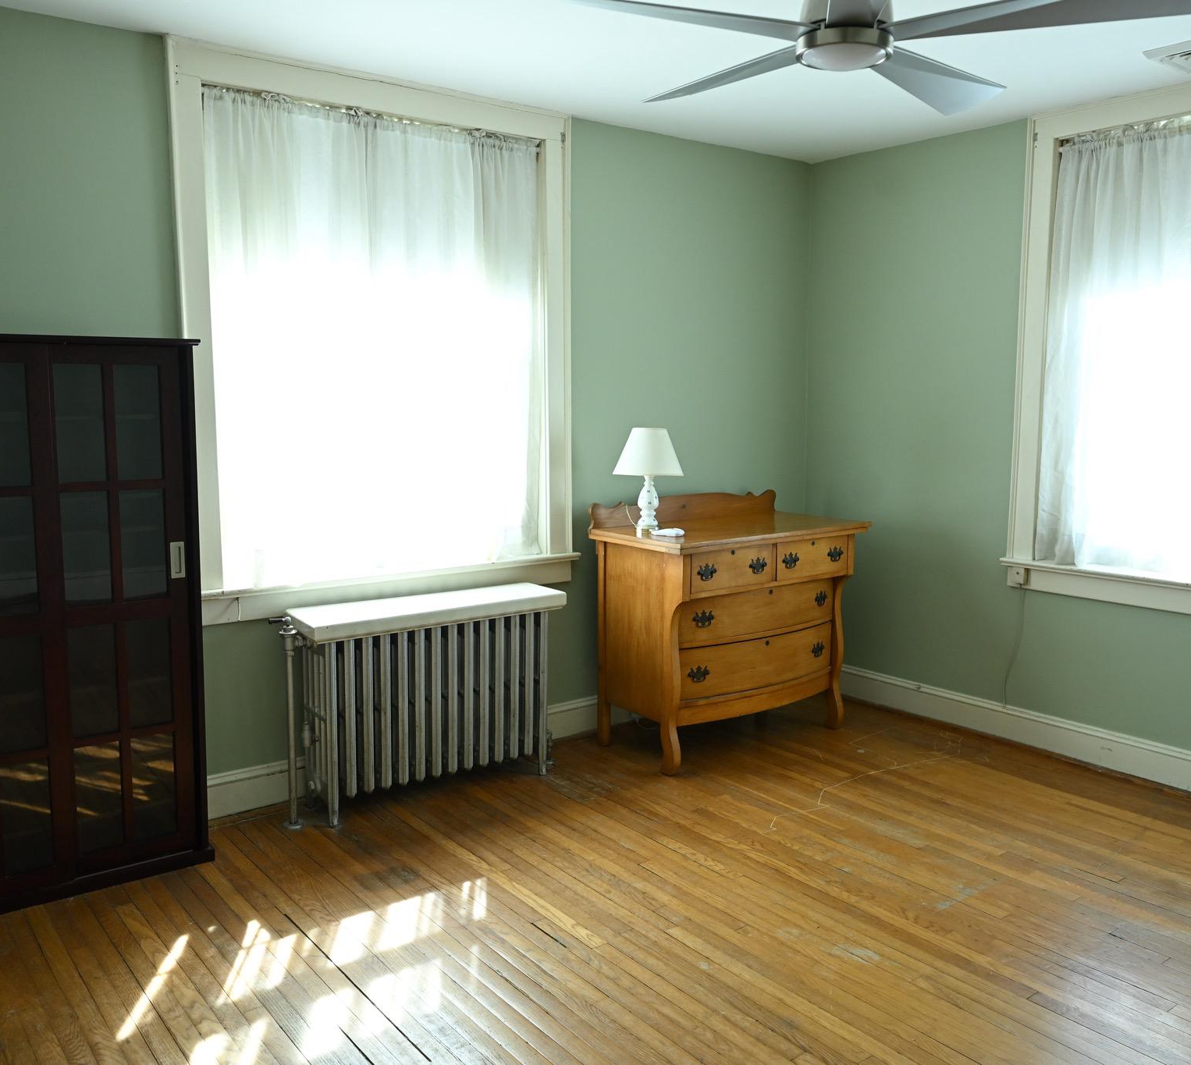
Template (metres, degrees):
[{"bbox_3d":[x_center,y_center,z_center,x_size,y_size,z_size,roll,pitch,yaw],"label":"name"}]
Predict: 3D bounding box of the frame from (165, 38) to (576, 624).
[{"bbox_3d":[-0.707,-0.660,3.812,1.500,1.825,0.120,-5,9,-36],"label":"frame"}]

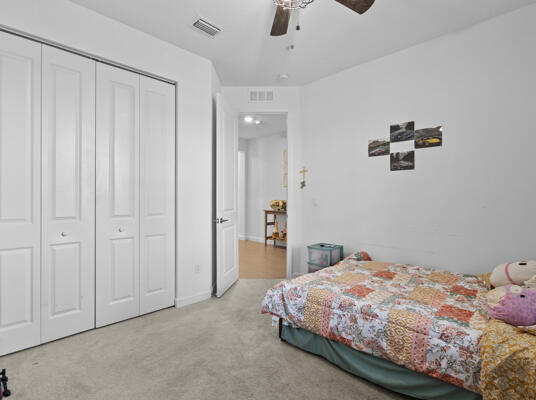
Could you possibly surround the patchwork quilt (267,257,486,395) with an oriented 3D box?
[{"bbox_3d":[0.993,0.825,2.316,1.440,0.370,1.480,0,0,-44],"label":"patchwork quilt"}]

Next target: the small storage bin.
[{"bbox_3d":[0.743,0.880,3.422,0.340,0.590,0.330,0,0,-44],"label":"small storage bin"}]

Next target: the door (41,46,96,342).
[{"bbox_3d":[-1.713,-0.049,2.306,0.379,2.432,0.035,0,0,-44],"label":"door"}]

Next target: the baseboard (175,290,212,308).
[{"bbox_3d":[-0.832,1.128,3.039,0.445,0.094,0.015,0,0,-44],"label":"baseboard"}]

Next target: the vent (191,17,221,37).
[{"bbox_3d":[-0.592,-1.661,2.595,0.255,0.016,0.148,0,0,-44],"label":"vent"}]

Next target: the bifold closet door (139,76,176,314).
[{"bbox_3d":[-1.171,-0.049,2.836,0.387,2.432,0.035,0,0,-44],"label":"bifold closet door"}]

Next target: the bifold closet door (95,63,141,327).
[{"bbox_3d":[-1.444,-0.049,2.569,0.374,2.432,0.035,0,0,-44],"label":"bifold closet door"}]

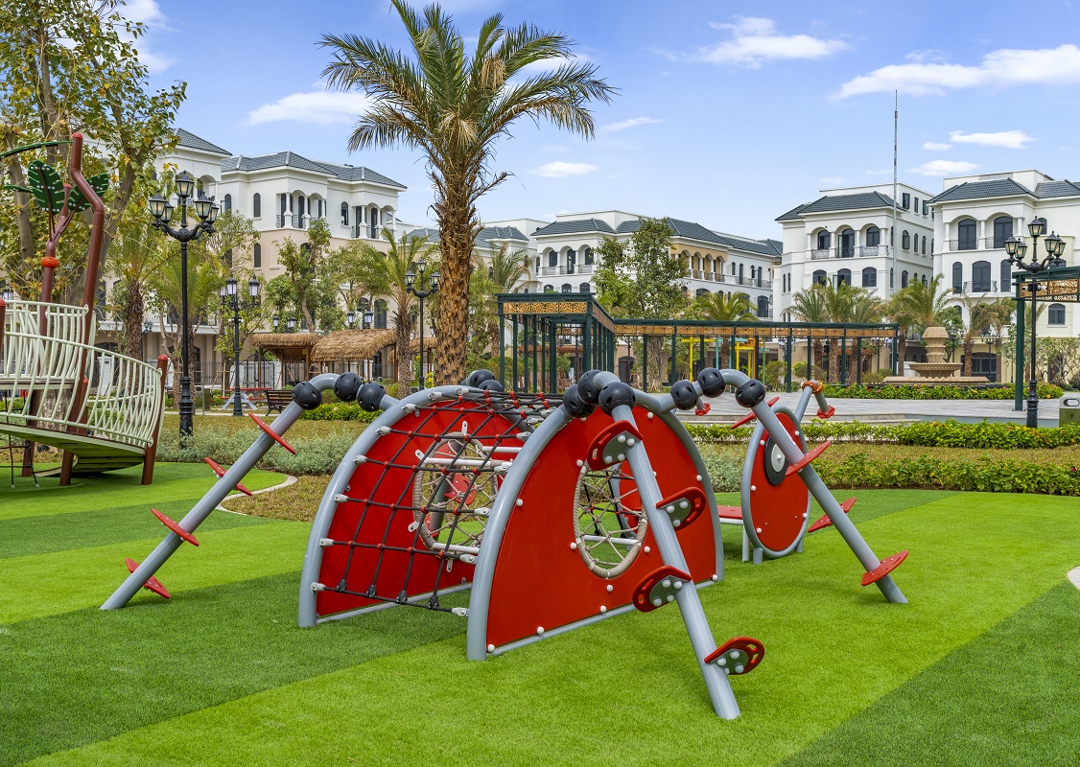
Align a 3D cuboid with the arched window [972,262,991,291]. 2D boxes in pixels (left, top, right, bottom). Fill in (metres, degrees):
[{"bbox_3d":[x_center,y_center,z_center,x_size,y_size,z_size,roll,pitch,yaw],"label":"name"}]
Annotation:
[{"bbox_3d":[36.332,-8.793,92.000,1.450,2.550,0.150,1,1,37],"label":"arched window"}]

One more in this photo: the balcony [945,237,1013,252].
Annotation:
[{"bbox_3d":[35.451,-11.250,90.200,5.200,1.050,1.200,1,1,37],"label":"balcony"}]

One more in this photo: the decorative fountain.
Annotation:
[{"bbox_3d":[15.152,-0.856,42.822,4.100,2.580,4.100,1,1,37],"label":"decorative fountain"}]

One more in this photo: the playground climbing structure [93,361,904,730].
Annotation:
[{"bbox_3d":[0.302,0.693,8.182,4.450,1.600,4.700,1,1,37],"label":"playground climbing structure"}]

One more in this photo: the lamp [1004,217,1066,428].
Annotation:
[{"bbox_3d":[10.493,-1.188,23.700,1.250,4.750,1.250,0,1,24],"label":"lamp"}]

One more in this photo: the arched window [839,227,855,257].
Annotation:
[{"bbox_3d":[28.341,-12.935,103.000,1.400,2.700,0.150,1,1,37],"label":"arched window"}]

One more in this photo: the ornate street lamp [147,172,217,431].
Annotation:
[{"bbox_3d":[-6.233,-1.277,19.600,1.230,4.870,1.230,0,1,-18],"label":"ornate street lamp"}]

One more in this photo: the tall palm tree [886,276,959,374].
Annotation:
[{"bbox_3d":[22.315,-3.148,65.000,4.200,6.300,4.200,0,1,0],"label":"tall palm tree"}]

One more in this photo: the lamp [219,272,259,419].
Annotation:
[{"bbox_3d":[-9.083,-1.144,33.800,1.200,4.250,1.200,0,1,0],"label":"lamp"}]

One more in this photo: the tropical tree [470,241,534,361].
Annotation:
[{"bbox_3d":[-2.099,-3.624,62.071,4.000,8.430,4.000,0,1,0],"label":"tropical tree"}]

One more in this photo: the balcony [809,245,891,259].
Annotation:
[{"bbox_3d":[26.676,-11.256,96.200,6.900,1.050,1.200,1,1,37],"label":"balcony"}]

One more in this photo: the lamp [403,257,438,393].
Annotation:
[{"bbox_3d":[-3.585,-1.370,34.000,1.200,4.850,1.200,0,1,0],"label":"lamp"}]

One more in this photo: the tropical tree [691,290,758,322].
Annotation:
[{"bbox_3d":[9.003,-2.014,54.000,3.700,4.900,3.700,0,1,0],"label":"tropical tree"}]

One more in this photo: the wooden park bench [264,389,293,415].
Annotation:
[{"bbox_3d":[-7.880,0.620,35.915,1.500,0.820,0.650,0,1,25],"label":"wooden park bench"}]

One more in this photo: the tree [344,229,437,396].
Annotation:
[{"bbox_3d":[-5.921,-2.677,45.059,4.000,7.110,4.000,0,1,0],"label":"tree"}]

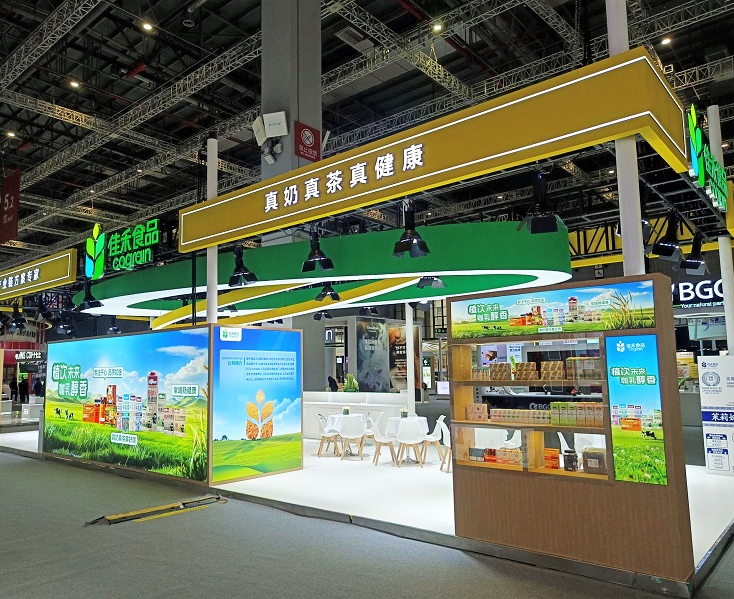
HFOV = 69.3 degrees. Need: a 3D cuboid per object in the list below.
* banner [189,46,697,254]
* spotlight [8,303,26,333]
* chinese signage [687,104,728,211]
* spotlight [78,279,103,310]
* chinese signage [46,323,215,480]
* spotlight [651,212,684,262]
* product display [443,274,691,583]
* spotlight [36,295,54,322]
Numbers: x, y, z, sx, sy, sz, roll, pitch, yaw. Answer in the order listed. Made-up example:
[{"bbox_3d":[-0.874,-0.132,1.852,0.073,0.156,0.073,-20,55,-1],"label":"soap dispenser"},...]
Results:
[{"bbox_3d":[0.093,-1.402,7.249,7.100,0.710,1.470,-7,-9,38],"label":"banner"},{"bbox_3d":[-8.182,0.420,12.400,0.360,0.650,0.340,-7,-9,38],"label":"spotlight"},{"bbox_3d":[4.085,-1.606,6.316,0.130,0.900,2.100,-8,-10,41],"label":"chinese signage"},{"bbox_3d":[-5.811,-0.105,11.124,0.391,0.587,0.391,-6,-9,36],"label":"spotlight"},{"bbox_3d":[-4.285,1.812,9.390,4.758,2.360,0.180,-6,-9,33],"label":"chinese signage"},{"bbox_3d":[3.524,-0.730,6.250,0.360,0.530,0.350,-6,-9,36],"label":"spotlight"},{"bbox_3d":[1.755,1.085,4.939,1.990,2.390,0.400,-7,-9,38],"label":"product display"},{"bbox_3d":[-7.754,0.216,12.772,0.391,0.587,0.391,-6,-9,36],"label":"spotlight"}]

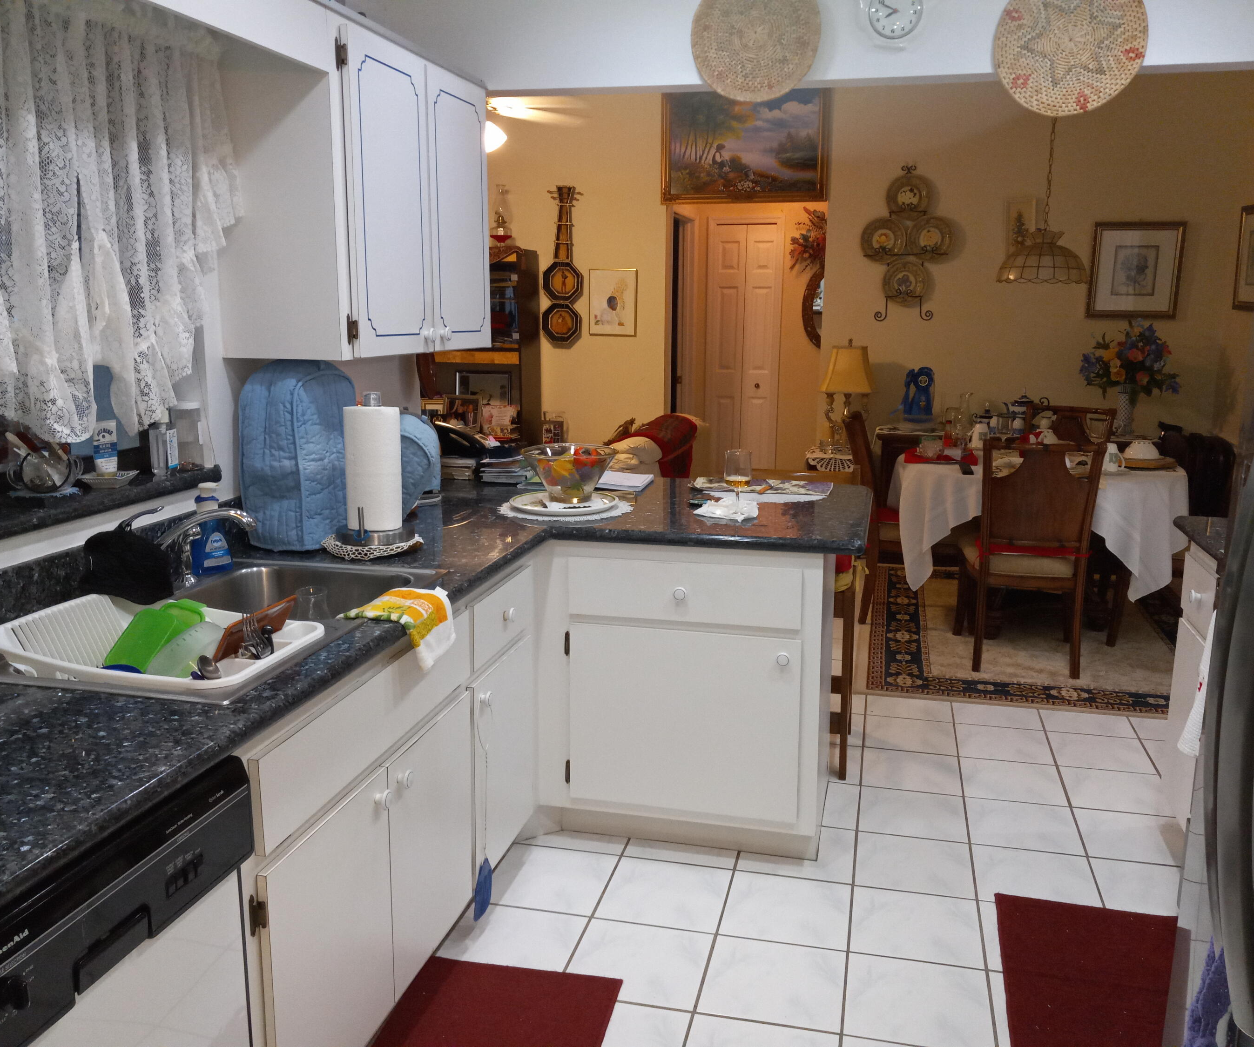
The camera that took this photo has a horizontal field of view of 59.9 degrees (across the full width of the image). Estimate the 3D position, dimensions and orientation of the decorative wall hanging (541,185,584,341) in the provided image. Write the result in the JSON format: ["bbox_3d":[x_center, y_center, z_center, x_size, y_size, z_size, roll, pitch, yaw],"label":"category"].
[{"bbox_3d":[-0.415,-1.615,6.864,0.280,0.980,0.060,3,11,14],"label":"decorative wall hanging"}]

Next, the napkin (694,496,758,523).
[{"bbox_3d":[0.276,-0.045,3.027,0.175,0.030,0.200,3,11,14],"label":"napkin"}]

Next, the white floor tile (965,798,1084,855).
[{"bbox_3d":[1.154,0.885,3.182,0.304,0.010,0.304,3,11,13],"label":"white floor tile"}]

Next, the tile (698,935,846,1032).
[{"bbox_3d":[0.326,1.016,2.406,0.303,0.010,0.303,3,11,13],"label":"tile"}]

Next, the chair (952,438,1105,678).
[{"bbox_3d":[1.660,0.097,4.531,0.500,0.965,0.600,3,11,13],"label":"chair"}]

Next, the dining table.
[{"bbox_3d":[1.941,-0.011,5.320,1.290,0.605,1.000,3,11,13],"label":"dining table"}]

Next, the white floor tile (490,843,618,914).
[{"bbox_3d":[-0.197,0.942,2.879,0.304,0.010,0.304,3,11,13],"label":"white floor tile"}]

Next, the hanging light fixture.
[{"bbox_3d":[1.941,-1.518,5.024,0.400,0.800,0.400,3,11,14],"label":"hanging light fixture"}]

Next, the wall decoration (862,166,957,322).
[{"bbox_3d":[1.634,-1.627,6.333,0.515,0.885,0.090,3,11,14],"label":"wall decoration"}]

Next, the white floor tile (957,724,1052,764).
[{"bbox_3d":[1.285,0.758,3.728,0.303,0.010,0.303,3,11,13],"label":"white floor tile"}]

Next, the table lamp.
[{"bbox_3d":[1.273,-0.734,6.310,0.295,0.635,0.240,3,11,14],"label":"table lamp"}]

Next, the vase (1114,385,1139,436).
[{"bbox_3d":[2.775,-0.631,6.070,0.125,0.295,0.125,3,11,14],"label":"vase"}]

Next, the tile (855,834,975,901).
[{"bbox_3d":[0.780,0.928,2.958,0.304,0.010,0.304,3,11,13],"label":"tile"}]

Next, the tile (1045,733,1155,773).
[{"bbox_3d":[1.584,0.773,3.657,0.303,0.010,0.303,3,11,13],"label":"tile"}]

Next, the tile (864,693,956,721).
[{"bbox_3d":[1.074,0.696,4.140,0.304,0.010,0.304,3,11,13],"label":"tile"}]

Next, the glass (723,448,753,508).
[{"bbox_3d":[0.315,-0.127,3.064,0.073,0.165,0.073,3,11,14],"label":"glass"}]

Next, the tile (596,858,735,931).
[{"bbox_3d":[0.100,0.944,2.770,0.303,0.010,0.303,3,11,13],"label":"tile"}]

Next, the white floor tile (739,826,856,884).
[{"bbox_3d":[0.474,0.903,2.999,0.302,0.010,0.302,3,11,14],"label":"white floor tile"}]

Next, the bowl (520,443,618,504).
[{"bbox_3d":[-0.168,-0.138,3.176,0.283,0.147,0.283,0,11,0],"label":"bowl"}]

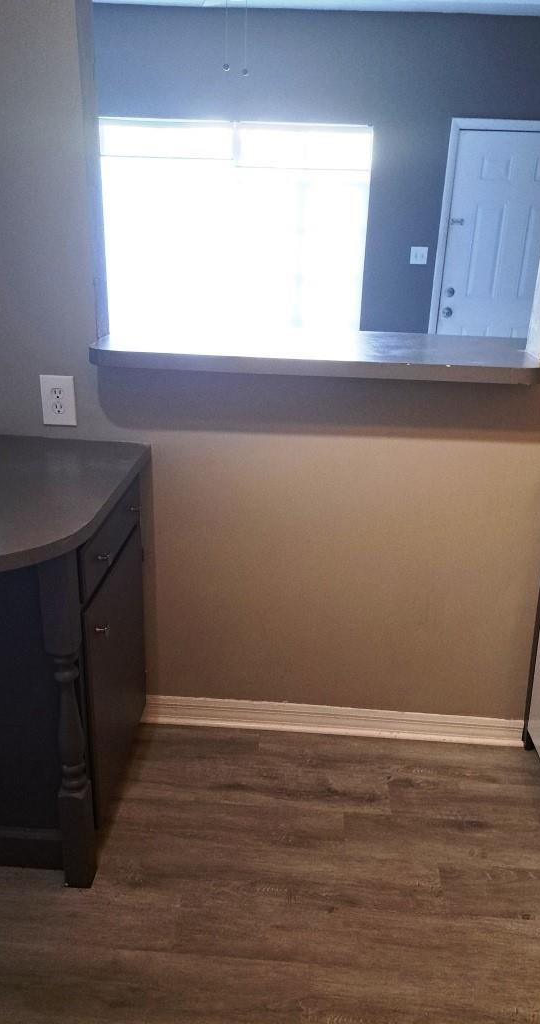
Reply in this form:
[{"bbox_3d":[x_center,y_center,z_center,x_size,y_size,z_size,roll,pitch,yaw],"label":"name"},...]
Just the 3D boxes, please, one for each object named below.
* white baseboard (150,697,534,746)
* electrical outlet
[{"bbox_3d":[0.185,0.651,2.205,1.199,0.086,0.020,3,21,3],"label":"white baseboard"},{"bbox_3d":[-0.566,-0.298,1.903,0.089,0.132,0.010,3,21,3],"label":"electrical outlet"}]

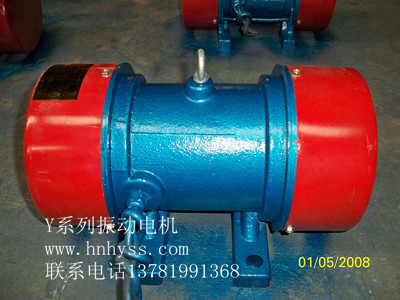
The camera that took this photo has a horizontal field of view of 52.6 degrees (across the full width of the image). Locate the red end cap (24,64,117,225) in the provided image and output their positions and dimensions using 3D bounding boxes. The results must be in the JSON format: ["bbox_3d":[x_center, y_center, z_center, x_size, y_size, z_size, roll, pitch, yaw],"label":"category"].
[{"bbox_3d":[-0.148,-0.006,0.549,0.087,0.216,0.216,1,38,2],"label":"red end cap"}]

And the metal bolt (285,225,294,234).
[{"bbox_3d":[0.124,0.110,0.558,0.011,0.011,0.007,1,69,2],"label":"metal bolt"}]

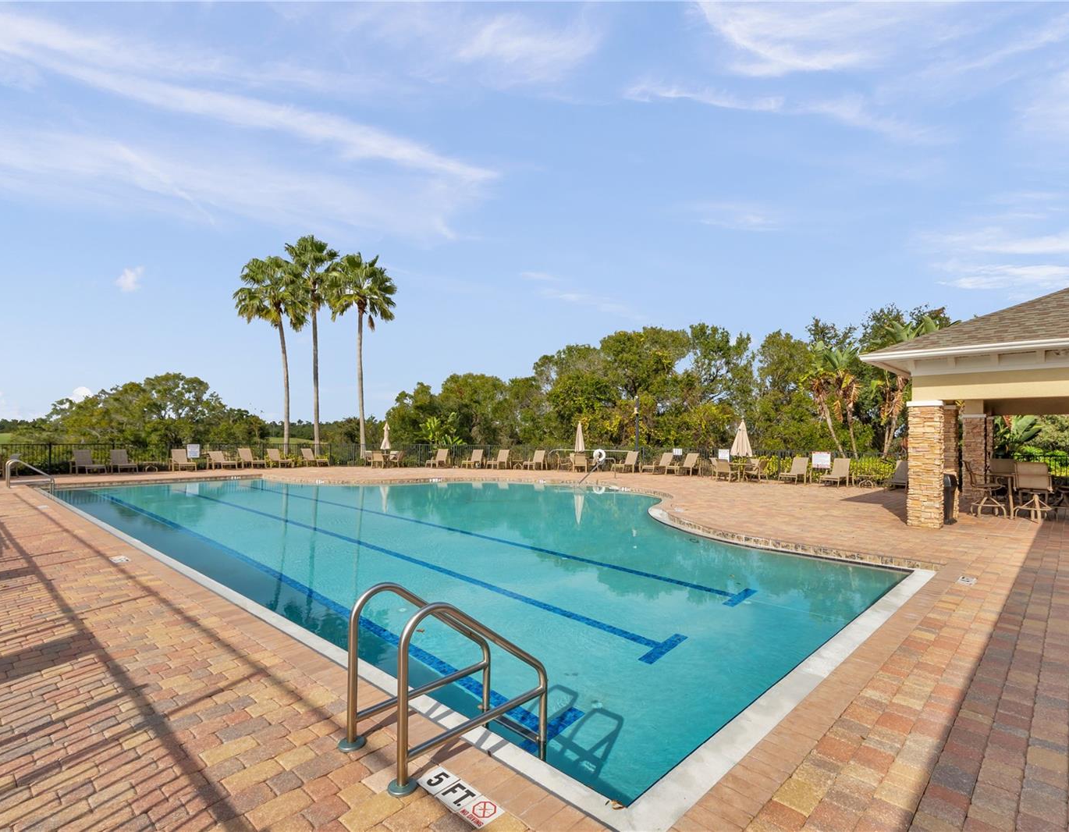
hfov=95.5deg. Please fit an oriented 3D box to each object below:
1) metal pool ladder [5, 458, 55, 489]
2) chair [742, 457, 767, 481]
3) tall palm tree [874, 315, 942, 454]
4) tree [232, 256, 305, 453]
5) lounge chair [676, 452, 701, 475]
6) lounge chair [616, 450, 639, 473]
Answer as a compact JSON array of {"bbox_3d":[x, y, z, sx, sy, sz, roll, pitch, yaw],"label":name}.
[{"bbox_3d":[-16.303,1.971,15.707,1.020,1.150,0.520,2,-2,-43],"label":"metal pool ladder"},{"bbox_3d":[8.622,2.098,18.909,0.660,0.860,0.620,-1,-2,30],"label":"chair"},{"bbox_3d":[14.300,-0.586,18.617,2.500,6.200,2.500,0,-2,0],"label":"tall palm tree"},{"bbox_3d":[-14.497,-3.175,27.009,3.700,11.620,3.700,2,-2,-28],"label":"tree"},{"bbox_3d":[6.694,2.107,21.484,0.660,0.920,1.600,-1,-2,42],"label":"lounge chair"},{"bbox_3d":[4.310,2.134,22.739,0.660,0.920,1.600,-1,-2,37],"label":"lounge chair"}]

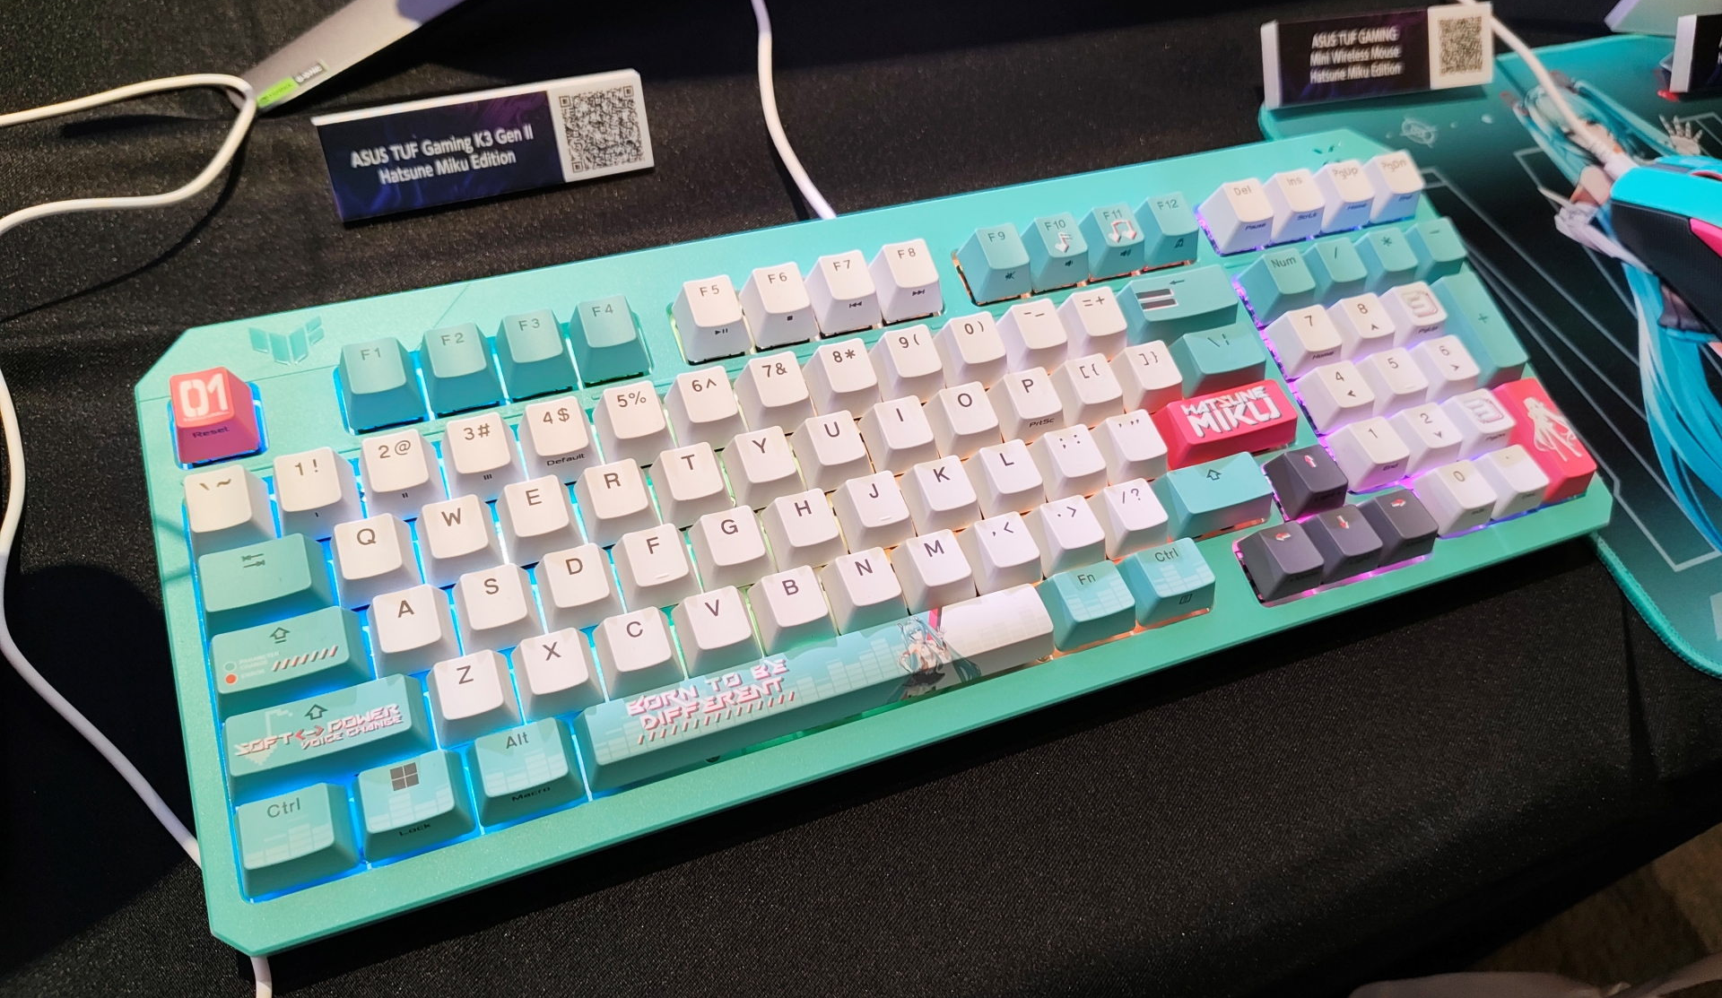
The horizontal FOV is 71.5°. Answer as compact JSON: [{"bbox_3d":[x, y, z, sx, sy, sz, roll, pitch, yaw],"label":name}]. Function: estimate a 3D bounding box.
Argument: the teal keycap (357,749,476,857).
[{"bbox_3d":[-0.096,0.064,0.255,0.023,0.010,0.018,-14,67,-17],"label":"teal keycap"}]

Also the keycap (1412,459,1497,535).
[{"bbox_3d":[0.170,-0.002,0.339,0.018,0.010,0.018,-14,68,-17],"label":"keycap"}]

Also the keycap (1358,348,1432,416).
[{"bbox_3d":[0.158,-0.035,0.353,0.018,0.009,0.018,-14,68,-17],"label":"keycap"}]

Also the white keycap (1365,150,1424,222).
[{"bbox_3d":[0.171,-0.101,0.386,0.018,0.013,0.018,-14,68,-17],"label":"white keycap"}]

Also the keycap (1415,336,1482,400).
[{"bbox_3d":[0.175,-0.039,0.359,0.018,0.009,0.018,-14,68,-17],"label":"keycap"}]

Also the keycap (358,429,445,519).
[{"bbox_3d":[-0.110,-0.006,0.285,0.018,0.012,0.018,-14,68,-17],"label":"keycap"}]

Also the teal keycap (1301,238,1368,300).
[{"bbox_3d":[0.145,-0.069,0.365,0.018,0.012,0.018,-14,68,-17],"label":"teal keycap"}]

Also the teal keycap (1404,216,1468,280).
[{"bbox_3d":[0.180,-0.078,0.377,0.018,0.012,0.018,-14,68,-17],"label":"teal keycap"}]

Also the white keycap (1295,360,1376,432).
[{"bbox_3d":[0.140,-0.030,0.348,0.018,0.009,0.018,-14,68,-17],"label":"white keycap"}]

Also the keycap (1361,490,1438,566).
[{"bbox_3d":[0.150,0.007,0.331,0.018,0.010,0.018,-14,68,-17],"label":"keycap"}]

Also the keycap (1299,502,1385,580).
[{"bbox_3d":[0.132,0.011,0.326,0.018,0.009,0.018,-14,69,-17],"label":"keycap"}]

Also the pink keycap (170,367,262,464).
[{"bbox_3d":[-0.154,-0.020,0.283,0.018,0.012,0.018,-14,68,-17],"label":"pink keycap"}]

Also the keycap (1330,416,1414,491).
[{"bbox_3d":[0.146,-0.014,0.341,0.018,0.010,0.018,-14,67,-17],"label":"keycap"}]

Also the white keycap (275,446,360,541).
[{"bbox_3d":[-0.128,-0.001,0.279,0.018,0.012,0.018,-14,68,-17],"label":"white keycap"}]

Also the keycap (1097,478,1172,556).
[{"bbox_3d":[0.072,0.005,0.317,0.018,0.010,0.018,-14,68,-17],"label":"keycap"}]

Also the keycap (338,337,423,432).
[{"bbox_3d":[-0.119,-0.029,0.295,0.018,0.012,0.018,-14,68,-17],"label":"keycap"}]

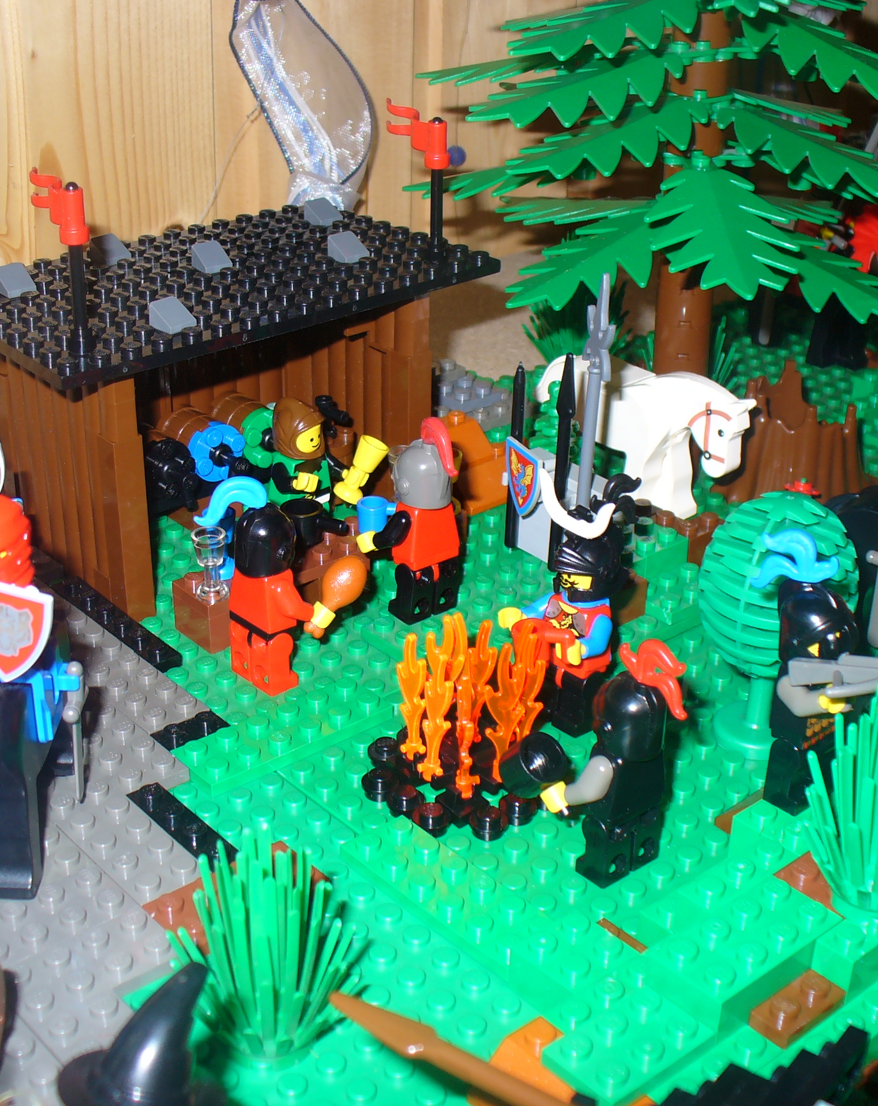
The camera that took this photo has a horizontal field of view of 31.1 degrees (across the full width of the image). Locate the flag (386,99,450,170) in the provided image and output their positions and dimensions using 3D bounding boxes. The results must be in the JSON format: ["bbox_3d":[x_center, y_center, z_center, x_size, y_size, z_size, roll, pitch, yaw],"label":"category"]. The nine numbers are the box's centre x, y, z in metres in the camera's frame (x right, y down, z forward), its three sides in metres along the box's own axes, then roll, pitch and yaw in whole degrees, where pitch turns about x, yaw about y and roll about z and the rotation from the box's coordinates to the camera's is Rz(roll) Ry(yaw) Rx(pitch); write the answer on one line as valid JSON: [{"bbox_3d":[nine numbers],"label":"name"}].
[{"bbox_3d":[-0.006,-0.109,0.410,0.007,0.013,0.029,-13,30,-25],"label":"flag"}]

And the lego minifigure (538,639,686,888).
[{"bbox_3d":[0.035,0.038,0.294,0.025,0.051,0.026,-21,34,-36],"label":"lego minifigure"}]

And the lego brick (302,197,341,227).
[{"bbox_3d":[-0.033,-0.096,0.446,0.008,0.006,0.008,-21,34,-35],"label":"lego brick"}]

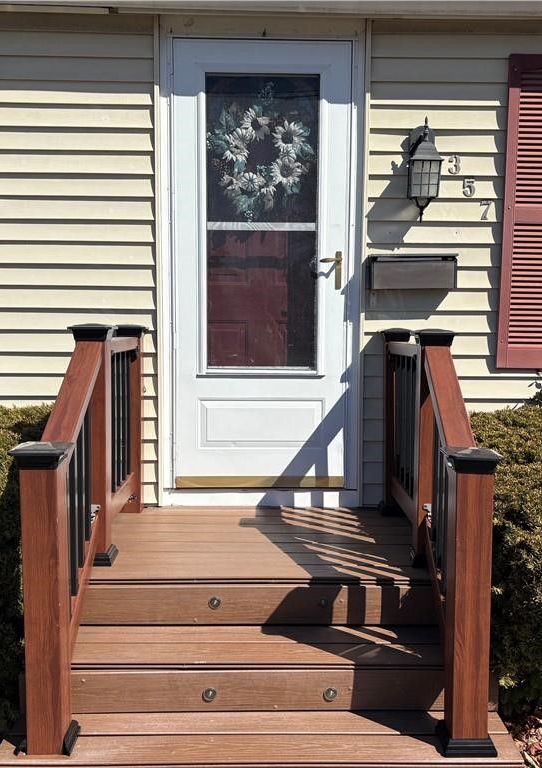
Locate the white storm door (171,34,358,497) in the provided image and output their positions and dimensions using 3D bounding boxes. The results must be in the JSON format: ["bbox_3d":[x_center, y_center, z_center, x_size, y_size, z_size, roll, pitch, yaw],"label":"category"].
[{"bbox_3d":[-0.041,-0.516,3.526,0.830,2.050,0.070,0,6,-1],"label":"white storm door"}]

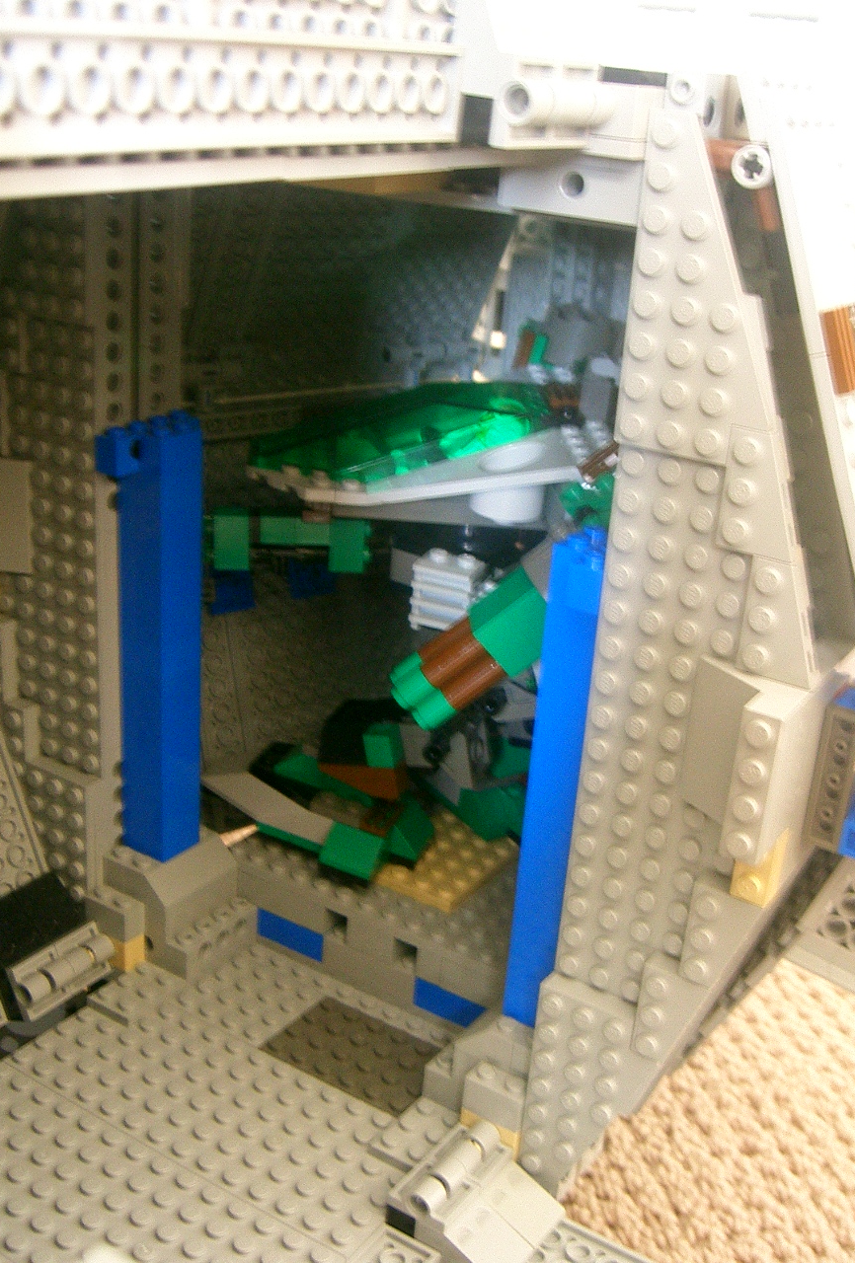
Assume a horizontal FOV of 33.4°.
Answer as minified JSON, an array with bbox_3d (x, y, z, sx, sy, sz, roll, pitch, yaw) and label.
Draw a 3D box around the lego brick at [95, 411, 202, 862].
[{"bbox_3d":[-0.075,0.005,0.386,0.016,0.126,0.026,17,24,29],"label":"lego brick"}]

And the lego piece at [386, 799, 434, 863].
[{"bbox_3d":[-0.005,0.058,0.423,0.014,0.010,0.017,17,24,29],"label":"lego piece"}]

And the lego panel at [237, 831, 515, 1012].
[{"bbox_3d":[-0.005,0.082,0.420,0.096,0.024,0.050,17,24,29],"label":"lego panel"}]

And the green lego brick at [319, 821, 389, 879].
[{"bbox_3d":[-0.020,0.062,0.411,0.016,0.010,0.015,17,24,29],"label":"green lego brick"}]

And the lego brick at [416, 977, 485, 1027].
[{"bbox_3d":[0.009,0.101,0.392,0.024,0.010,0.008,17,24,29],"label":"lego brick"}]

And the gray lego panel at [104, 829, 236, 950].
[{"bbox_3d":[-0.074,0.072,0.413,0.024,0.019,0.032,17,24,29],"label":"gray lego panel"}]

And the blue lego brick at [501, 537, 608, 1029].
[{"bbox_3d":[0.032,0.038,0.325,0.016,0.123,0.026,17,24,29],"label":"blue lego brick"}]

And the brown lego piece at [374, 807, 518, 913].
[{"bbox_3d":[0.005,0.067,0.426,0.032,0.005,0.046,17,24,29],"label":"brown lego piece"}]

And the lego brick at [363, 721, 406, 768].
[{"bbox_3d":[-0.012,0.033,0.403,0.008,0.010,0.009,4,21,20],"label":"lego brick"}]

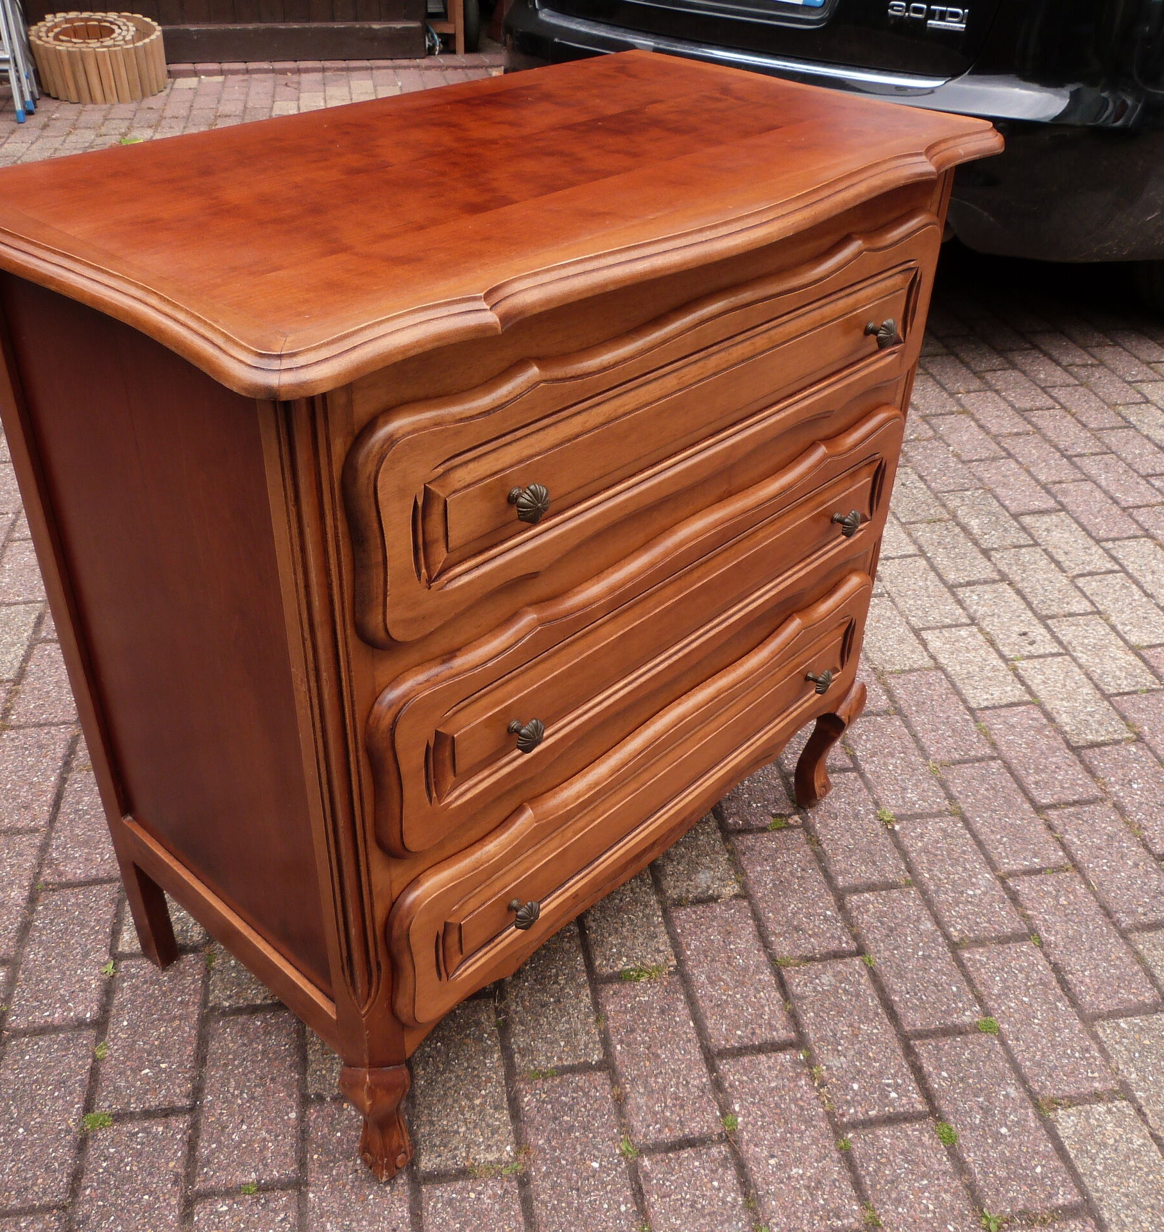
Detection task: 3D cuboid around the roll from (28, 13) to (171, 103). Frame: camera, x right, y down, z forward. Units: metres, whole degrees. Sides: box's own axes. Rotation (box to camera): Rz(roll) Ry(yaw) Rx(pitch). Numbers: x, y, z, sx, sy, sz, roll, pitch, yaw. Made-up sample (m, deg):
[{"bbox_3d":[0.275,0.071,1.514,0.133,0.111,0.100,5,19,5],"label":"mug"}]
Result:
[{"bbox_3d":[-1.908,-2.221,4.710,0.500,0.200,0.510,2,39,-2],"label":"roll"}]

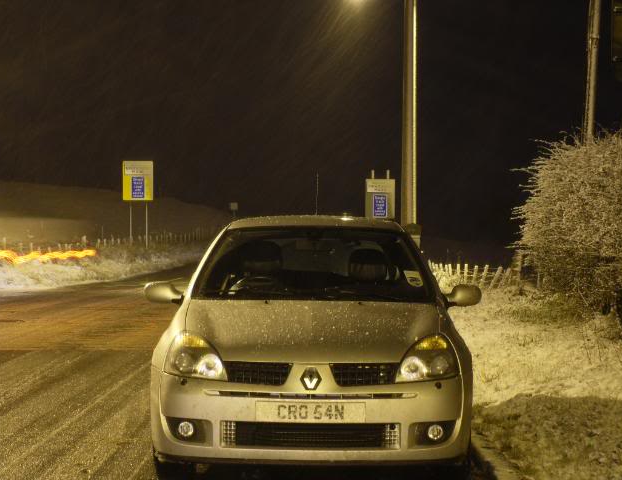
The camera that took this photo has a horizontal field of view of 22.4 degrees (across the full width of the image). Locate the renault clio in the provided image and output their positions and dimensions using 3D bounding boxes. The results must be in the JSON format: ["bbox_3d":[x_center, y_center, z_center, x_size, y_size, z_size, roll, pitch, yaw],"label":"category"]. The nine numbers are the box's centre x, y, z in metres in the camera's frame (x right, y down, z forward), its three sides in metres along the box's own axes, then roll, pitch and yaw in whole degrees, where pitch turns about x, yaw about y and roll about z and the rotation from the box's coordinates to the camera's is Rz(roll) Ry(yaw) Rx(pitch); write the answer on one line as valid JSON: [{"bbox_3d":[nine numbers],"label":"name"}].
[{"bbox_3d":[0.022,0.535,9.330,1.780,1.420,3.810,1,0,1],"label":"renault clio"}]

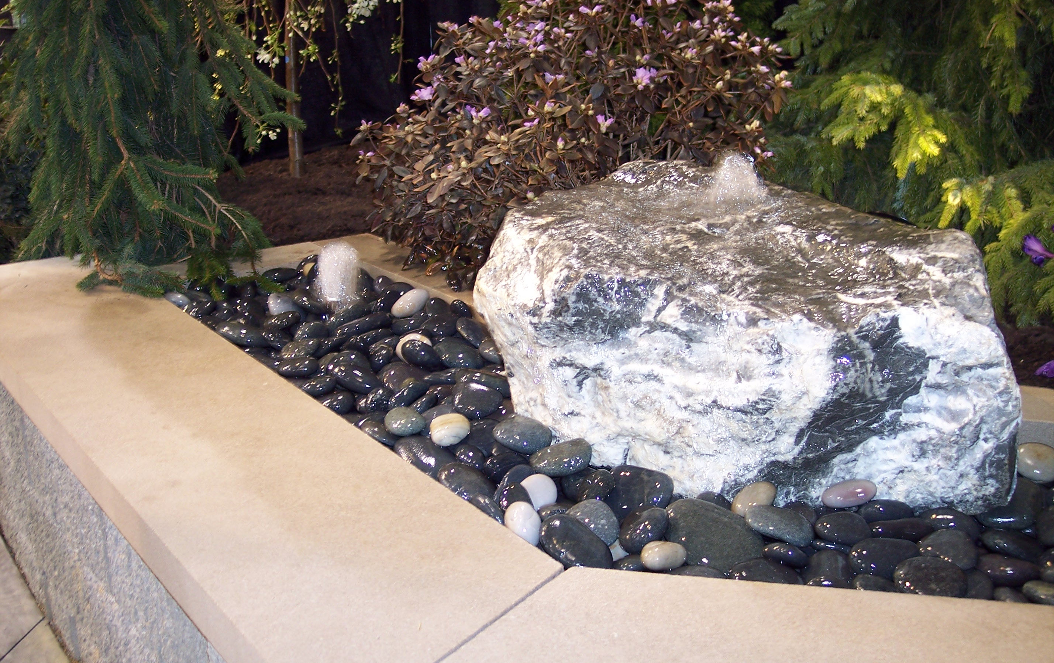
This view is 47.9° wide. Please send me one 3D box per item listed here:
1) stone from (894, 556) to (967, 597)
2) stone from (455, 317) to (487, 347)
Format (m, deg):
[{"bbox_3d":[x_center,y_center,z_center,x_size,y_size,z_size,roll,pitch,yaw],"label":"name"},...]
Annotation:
[{"bbox_3d":[0.483,0.294,1.421,0.083,0.043,0.062,4,25,21],"label":"stone"},{"bbox_3d":[-0.112,0.003,2.438,0.093,0.039,0.062,46,29,15],"label":"stone"}]

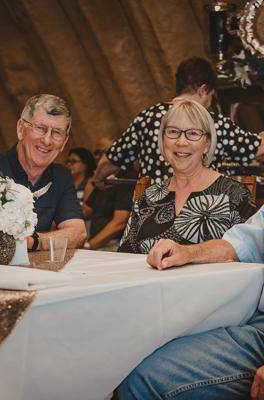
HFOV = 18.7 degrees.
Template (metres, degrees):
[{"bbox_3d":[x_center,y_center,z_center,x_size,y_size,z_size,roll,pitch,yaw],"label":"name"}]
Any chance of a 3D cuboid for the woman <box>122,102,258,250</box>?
[{"bbox_3d":[0.145,0.300,2.480,0.480,1.250,0.700,0,1,22],"label":"woman"}]

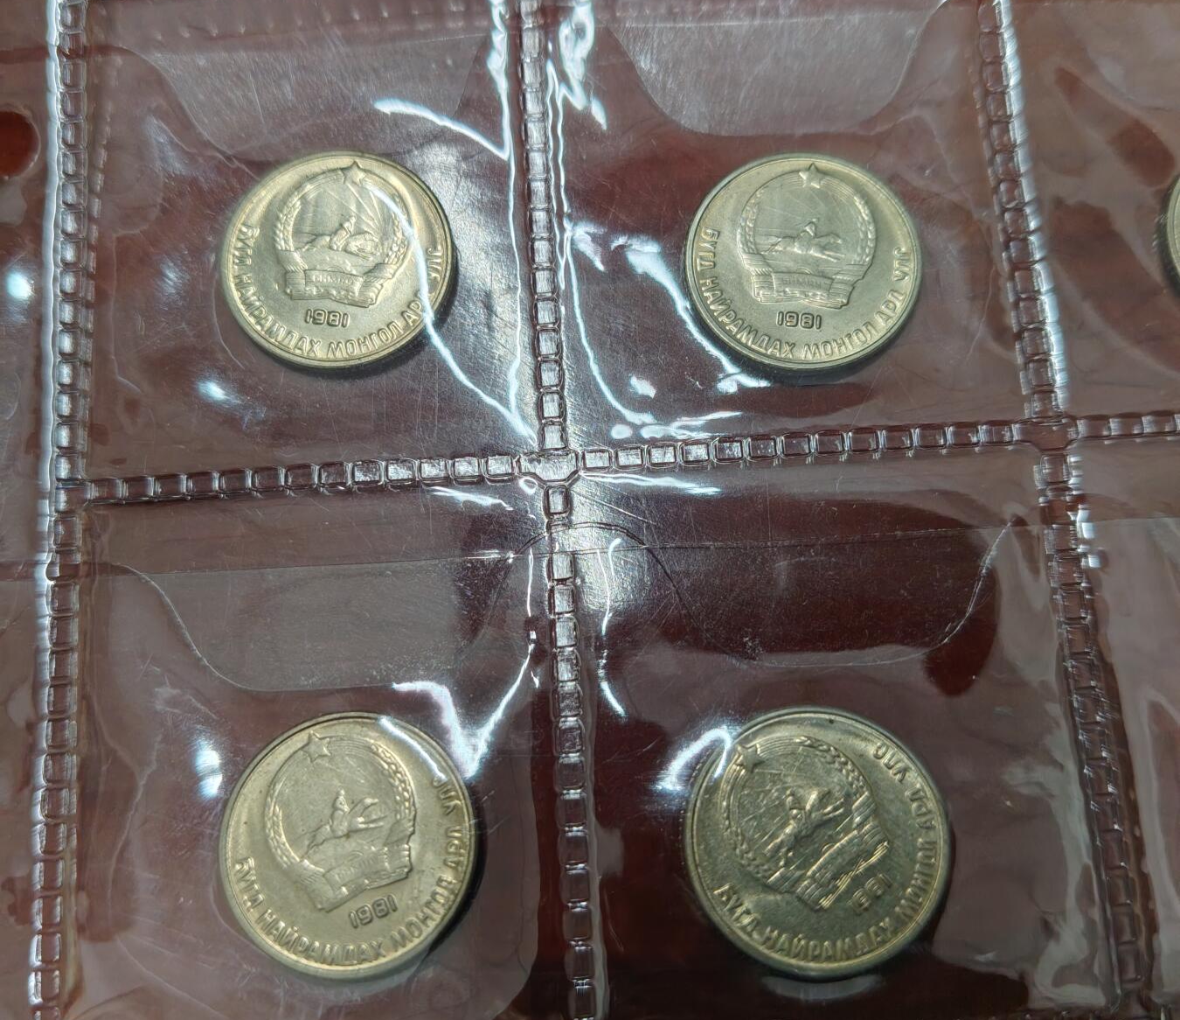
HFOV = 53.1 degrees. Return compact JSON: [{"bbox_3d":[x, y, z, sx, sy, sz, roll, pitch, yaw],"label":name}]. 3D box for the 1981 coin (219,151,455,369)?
[{"bbox_3d":[-0.021,-0.020,0.098,0.019,0.002,0.019,0,76,-1],"label":"1981 coin"}]

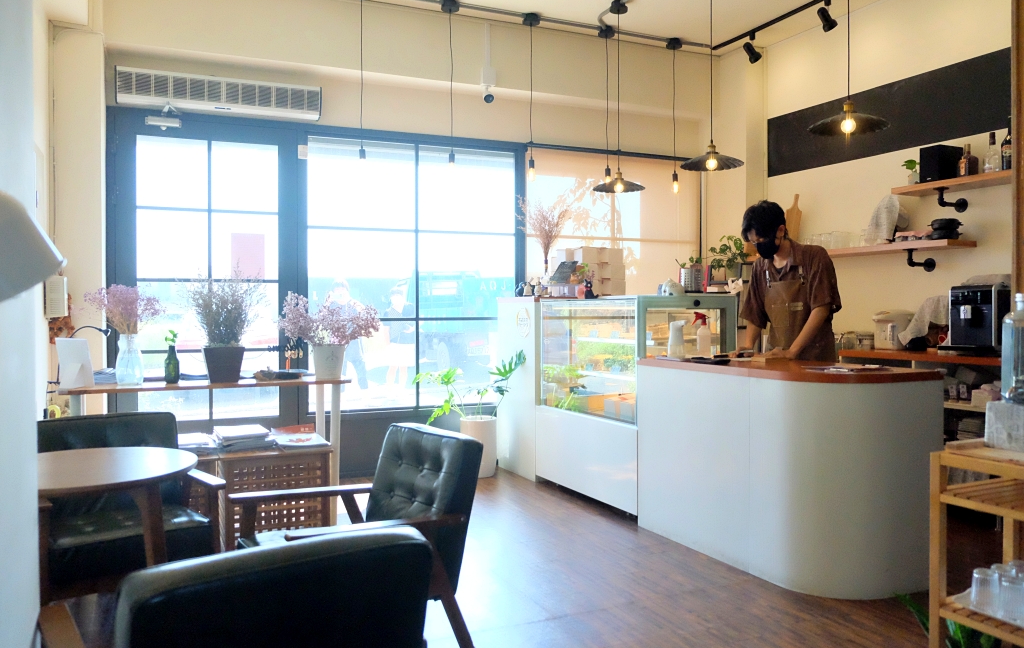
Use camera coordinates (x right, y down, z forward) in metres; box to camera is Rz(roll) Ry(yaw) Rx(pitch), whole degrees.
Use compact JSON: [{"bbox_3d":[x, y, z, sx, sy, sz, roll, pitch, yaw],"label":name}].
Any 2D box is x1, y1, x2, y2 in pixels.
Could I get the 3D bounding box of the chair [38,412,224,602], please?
[{"bbox_3d":[-1.474,0.756,2.959,0.630,0.740,0.700,-1,2,-32],"label":"chair"}]

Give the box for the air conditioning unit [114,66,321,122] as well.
[{"bbox_3d":[-1.832,-1.422,4.854,1.190,0.225,0.200,0,1,-23],"label":"air conditioning unit"}]

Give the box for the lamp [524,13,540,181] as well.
[{"bbox_3d":[0.140,-1.571,5.360,0.110,1.160,0.110,0,1,0],"label":"lamp"}]

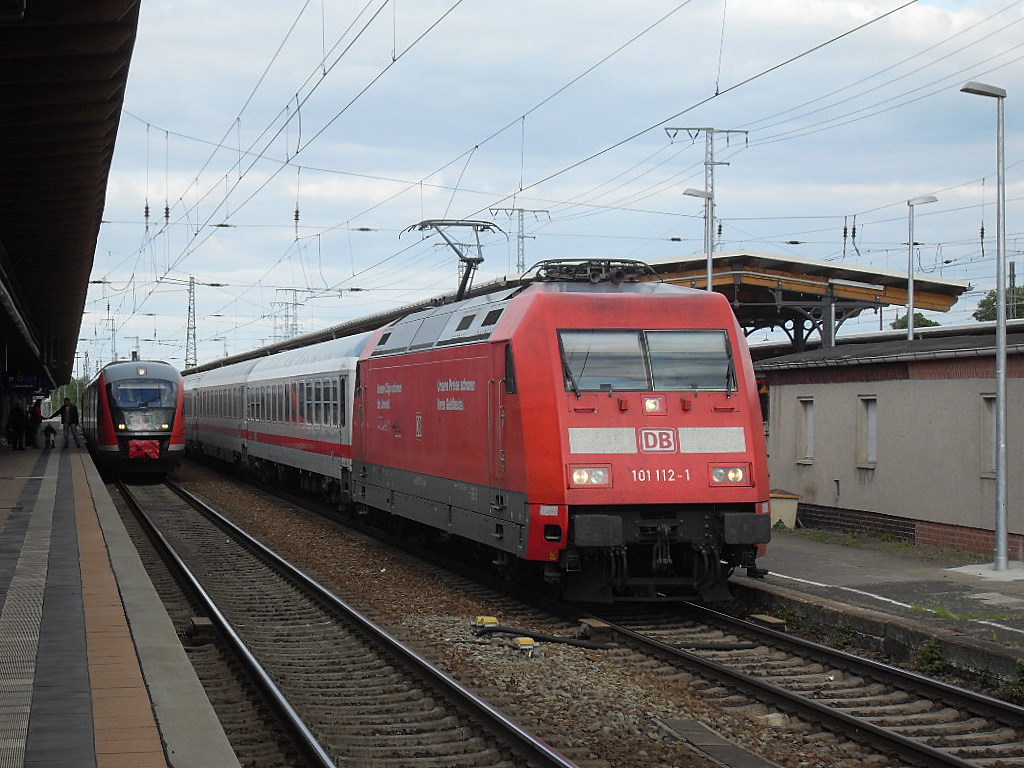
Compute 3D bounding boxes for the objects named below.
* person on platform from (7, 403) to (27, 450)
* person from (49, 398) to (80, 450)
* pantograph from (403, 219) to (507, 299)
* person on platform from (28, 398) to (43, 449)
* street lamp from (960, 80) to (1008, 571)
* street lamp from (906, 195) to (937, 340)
[{"bbox_3d":[-16.960,1.455,80.200,0.600,1.660,0.450,0,-1,-11],"label":"person on platform"},{"bbox_3d":[-15.890,1.390,83.000,1.050,1.780,0.500,0,-1,-5],"label":"person"},{"bbox_3d":[-0.900,-1.990,40.600,1.950,1.700,2.200,0,-1,-11],"label":"pantograph"},{"bbox_3d":[-16.890,1.420,83.000,0.520,1.740,0.450,0,-1,-18],"label":"person on platform"},{"bbox_3d":[6.290,-0.780,31.200,0.600,6.500,0.240,0,-1,-11],"label":"street lamp"},{"bbox_3d":[8.480,-0.620,48.200,0.600,6.500,0.240,0,-1,-11],"label":"street lamp"}]

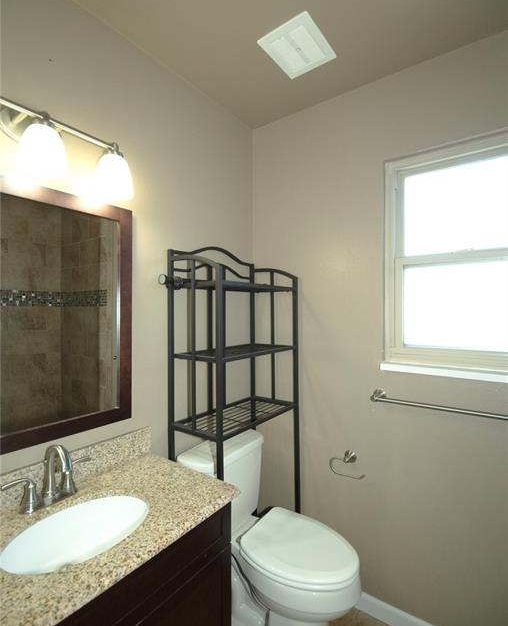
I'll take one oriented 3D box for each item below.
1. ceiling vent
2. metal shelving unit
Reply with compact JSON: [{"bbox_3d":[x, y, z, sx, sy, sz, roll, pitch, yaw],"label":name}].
[{"bbox_3d":[0.174,-1.052,1.262,0.208,0.026,0.250,0,1,38],"label":"ceiling vent"},{"bbox_3d":[-0.065,0.547,1.498,0.305,1.736,0.582,0,1,38],"label":"metal shelving unit"}]

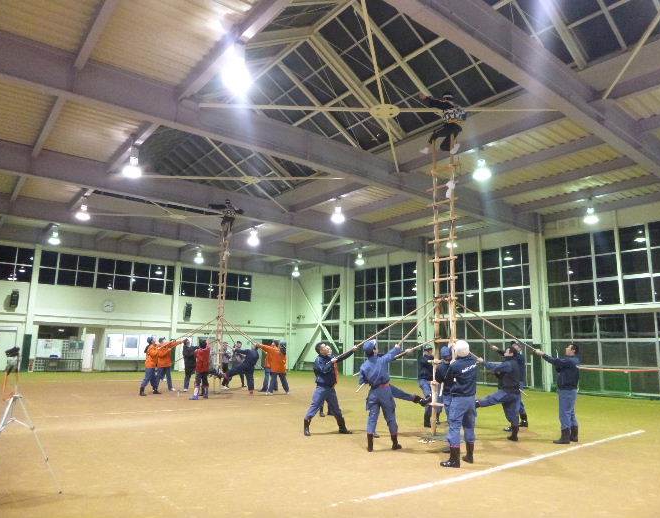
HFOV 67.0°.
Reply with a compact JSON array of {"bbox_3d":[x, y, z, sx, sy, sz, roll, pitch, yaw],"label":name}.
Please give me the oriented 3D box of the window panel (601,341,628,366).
[{"bbox_3d":[11.317,3.789,19.839,0.090,1.000,0.980,9,-13,-38],"label":"window panel"}]

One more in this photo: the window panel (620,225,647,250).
[{"bbox_3d":[11.775,-0.827,19.359,0.070,0.940,0.970,9,-13,-37],"label":"window panel"}]

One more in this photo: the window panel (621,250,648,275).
[{"bbox_3d":[13.050,0.164,21.208,0.080,1.005,1.056,10,-13,-37],"label":"window panel"}]

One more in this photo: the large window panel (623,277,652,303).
[{"bbox_3d":[11.723,1.171,19.023,0.070,0.960,0.950,9,-13,-37],"label":"large window panel"}]

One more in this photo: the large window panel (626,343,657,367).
[{"bbox_3d":[11.964,3.652,19.051,0.090,1.000,1.030,9,-13,-38],"label":"large window panel"}]

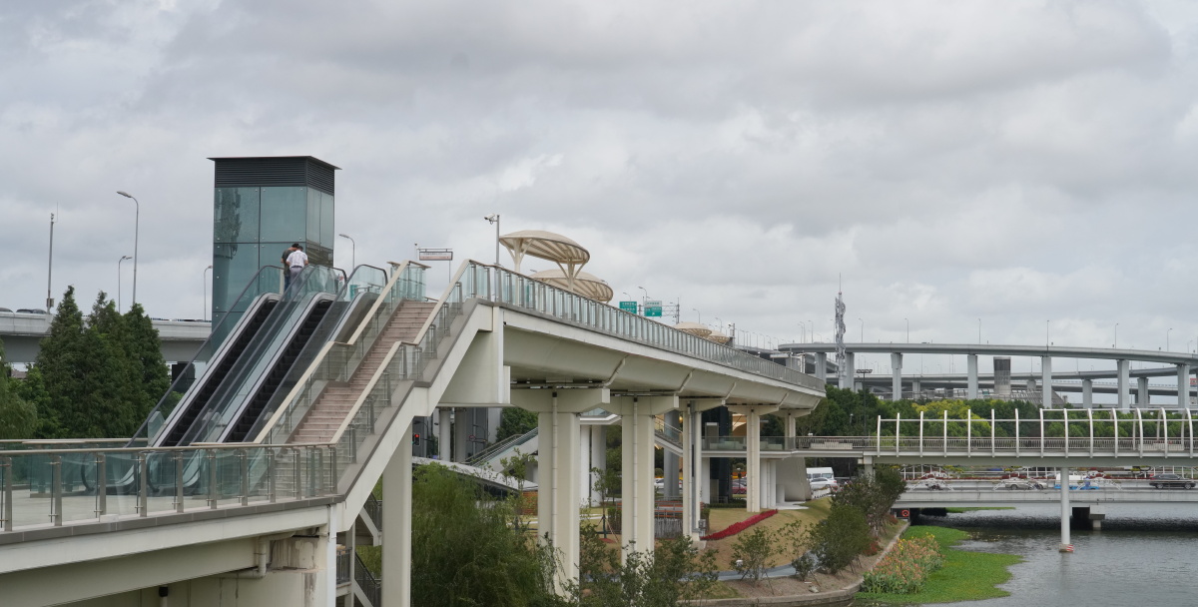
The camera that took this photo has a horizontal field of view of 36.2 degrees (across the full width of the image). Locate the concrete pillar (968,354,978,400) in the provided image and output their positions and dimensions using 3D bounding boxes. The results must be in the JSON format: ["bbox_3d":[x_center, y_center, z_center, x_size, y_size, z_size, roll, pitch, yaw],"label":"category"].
[{"bbox_3d":[108.340,28.004,529.125,2.600,26.000,2.400,-1,-4,20],"label":"concrete pillar"}]

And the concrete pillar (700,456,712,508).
[{"bbox_3d":[9.496,15.827,163.000,1.000,4.400,1.000,0,-4,12],"label":"concrete pillar"}]

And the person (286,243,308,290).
[{"bbox_3d":[-9.216,-0.901,56.000,0.570,1.700,0.380,0,-4,12],"label":"person"}]

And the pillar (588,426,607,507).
[{"bbox_3d":[-0.087,14.183,160.000,1.150,7.200,1.150,0,-4,12],"label":"pillar"}]

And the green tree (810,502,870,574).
[{"bbox_3d":[15.218,14.870,116.000,3.800,4.600,3.600,0,-4,12],"label":"green tree"}]

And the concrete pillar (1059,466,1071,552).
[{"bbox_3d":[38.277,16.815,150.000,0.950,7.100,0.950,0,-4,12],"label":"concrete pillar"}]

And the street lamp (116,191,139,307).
[{"bbox_3d":[-36.084,-3.628,140.000,1.800,10.100,0.400,-1,-4,20],"label":"street lamp"}]

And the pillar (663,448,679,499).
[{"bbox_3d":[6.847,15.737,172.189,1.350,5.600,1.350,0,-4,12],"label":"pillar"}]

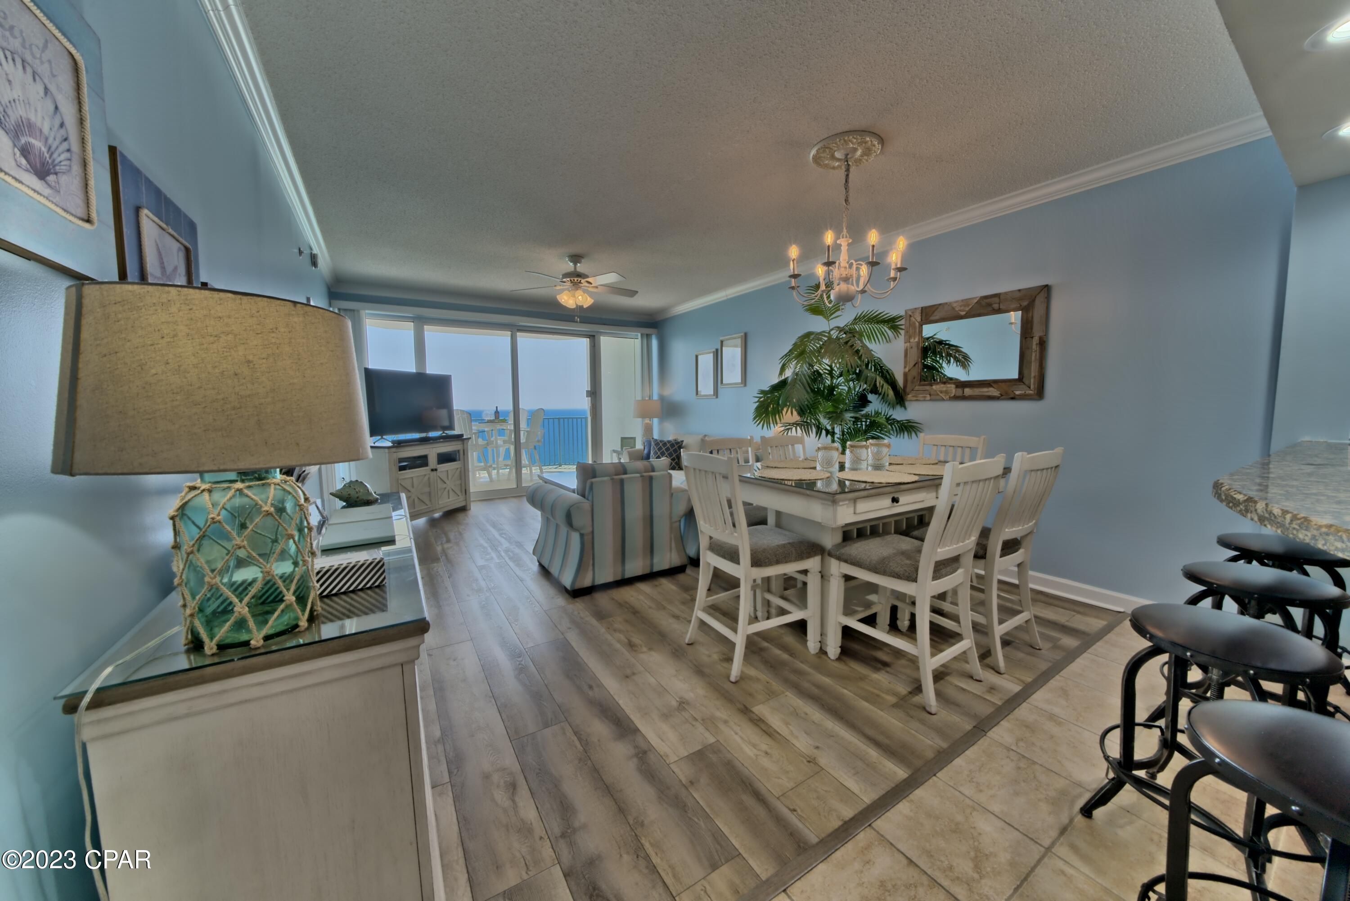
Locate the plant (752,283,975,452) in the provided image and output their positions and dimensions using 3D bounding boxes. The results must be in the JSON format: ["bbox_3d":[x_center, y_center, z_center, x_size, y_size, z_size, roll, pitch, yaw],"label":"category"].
[{"bbox_3d":[1.359,-0.241,3.688,1.150,2.280,1.150,-4,7,-33],"label":"plant"}]

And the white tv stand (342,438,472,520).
[{"bbox_3d":[-2.850,0.352,4.989,0.500,0.885,1.240,1,6,12],"label":"white tv stand"}]

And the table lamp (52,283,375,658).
[{"bbox_3d":[-0.776,0.038,0.805,0.415,0.595,0.415,-4,7,-33],"label":"table lamp"}]

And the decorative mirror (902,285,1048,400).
[{"bbox_3d":[2.234,-0.767,3.440,0.045,0.755,0.985,-4,6,-32],"label":"decorative mirror"}]

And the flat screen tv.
[{"bbox_3d":[-2.900,-0.528,5.044,0.080,0.700,1.250,1,6,12],"label":"flat screen tv"}]

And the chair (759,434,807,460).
[{"bbox_3d":[0.968,0.447,3.215,0.470,1.055,0.575,-4,6,-31],"label":"chair"}]

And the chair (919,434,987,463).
[{"bbox_3d":[1.799,0.440,3.198,0.575,1.055,0.470,-4,6,-32],"label":"chair"}]

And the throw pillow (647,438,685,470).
[{"bbox_3d":[-0.107,0.057,6.163,0.440,0.430,0.150,-3,-6,-22],"label":"throw pillow"}]

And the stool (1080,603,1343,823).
[{"bbox_3d":[1.539,0.824,1.286,0.440,0.655,0.440,-4,6,-32],"label":"stool"}]

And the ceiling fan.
[{"bbox_3d":[-0.992,-1.668,4.506,1.290,0.530,1.290,-4,7,-33],"label":"ceiling fan"}]

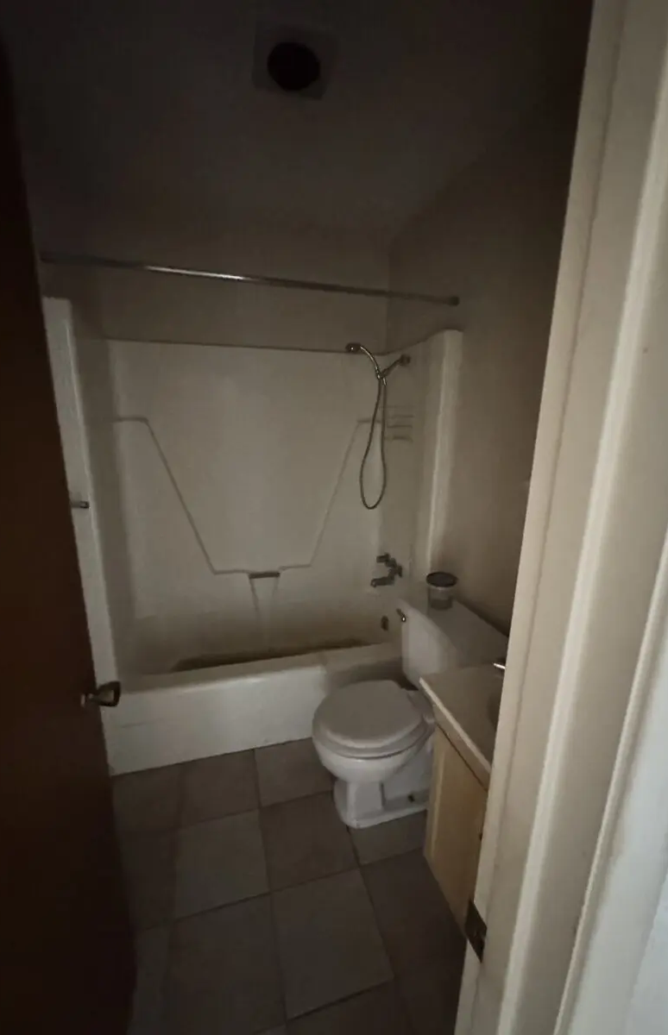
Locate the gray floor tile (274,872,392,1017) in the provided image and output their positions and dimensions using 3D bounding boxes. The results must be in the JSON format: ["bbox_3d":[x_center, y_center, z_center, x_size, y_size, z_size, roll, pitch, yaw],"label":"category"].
[{"bbox_3d":[-0.017,1.267,1.276,0.303,0.010,0.305,-3,14,-16],"label":"gray floor tile"}]

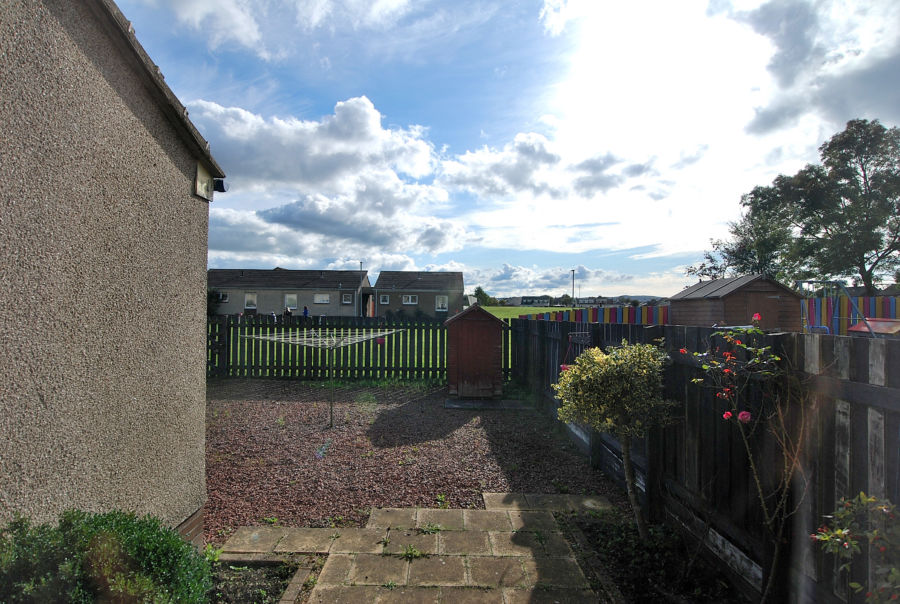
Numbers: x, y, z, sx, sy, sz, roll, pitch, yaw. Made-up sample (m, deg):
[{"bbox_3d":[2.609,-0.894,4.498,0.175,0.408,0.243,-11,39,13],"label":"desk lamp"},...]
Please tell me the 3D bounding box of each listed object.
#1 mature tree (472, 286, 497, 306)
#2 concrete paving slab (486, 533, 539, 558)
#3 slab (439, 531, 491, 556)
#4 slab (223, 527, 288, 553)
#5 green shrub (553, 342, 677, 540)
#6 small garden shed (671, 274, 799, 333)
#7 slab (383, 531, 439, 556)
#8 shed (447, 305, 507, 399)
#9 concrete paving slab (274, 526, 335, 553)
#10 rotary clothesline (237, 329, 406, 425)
[{"bbox_3d":[10.200,-1.500,140.000,6.800,6.400,6.500,0,0,0],"label":"mature tree"},{"bbox_3d":[0.580,2.145,4.150,0.450,0.050,0.450,0,0,-1],"label":"concrete paving slab"},{"bbox_3d":[0.130,2.140,4.165,0.450,0.050,0.450,0,0,-1],"label":"slab"},{"bbox_3d":[-1.690,2.110,4.210,0.450,0.050,0.450,0,0,-1],"label":"slab"},{"bbox_3d":[1.490,1.250,4.330,1.080,1.800,1.020,0,0,0],"label":"green shrub"},{"bbox_3d":[6.800,0.550,11.650,1.870,2.300,2.450,0,0,-1],"label":"small garden shed"},{"bbox_3d":[-0.325,2.135,4.180,0.450,0.050,0.450,0,0,-1],"label":"slab"},{"bbox_3d":[0.590,1.080,11.150,1.400,2.050,1.400,0,0,0],"label":"shed"},{"bbox_3d":[-1.240,2.115,4.200,0.450,0.050,0.450,0,0,-1],"label":"concrete paving slab"},{"bbox_3d":[-2.000,1.290,8.000,2.200,1.620,2.200,0,0,14],"label":"rotary clothesline"}]

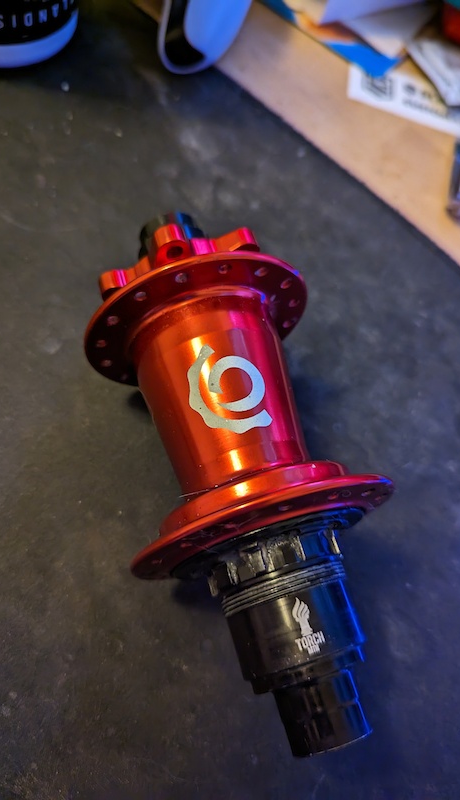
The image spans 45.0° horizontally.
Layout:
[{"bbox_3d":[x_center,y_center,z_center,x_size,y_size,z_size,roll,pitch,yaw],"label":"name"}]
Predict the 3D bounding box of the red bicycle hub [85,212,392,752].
[{"bbox_3d":[0.002,0.011,0.151,0.067,0.067,0.148,-12,66,-14],"label":"red bicycle hub"}]

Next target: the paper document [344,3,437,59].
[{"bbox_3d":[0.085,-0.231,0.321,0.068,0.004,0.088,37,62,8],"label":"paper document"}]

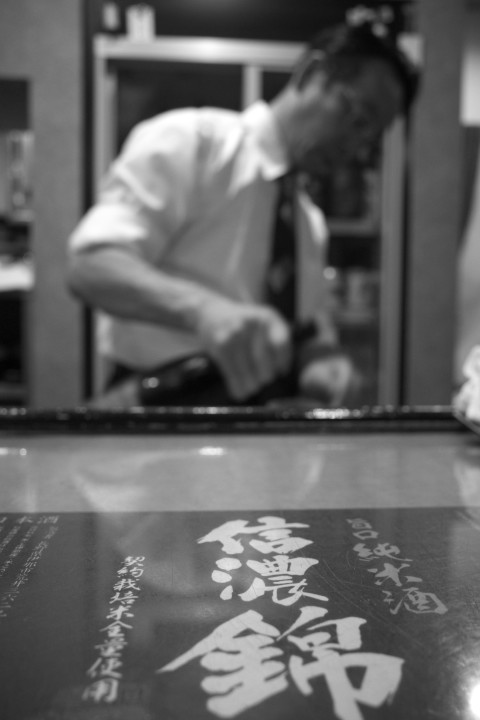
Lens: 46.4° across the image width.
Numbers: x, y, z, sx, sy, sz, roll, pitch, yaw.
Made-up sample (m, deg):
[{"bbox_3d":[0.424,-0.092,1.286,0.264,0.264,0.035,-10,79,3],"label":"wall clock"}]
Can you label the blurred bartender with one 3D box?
[{"bbox_3d":[0.000,0.200,1.070,0.580,1.530,0.550,-2,3,-38],"label":"blurred bartender"}]

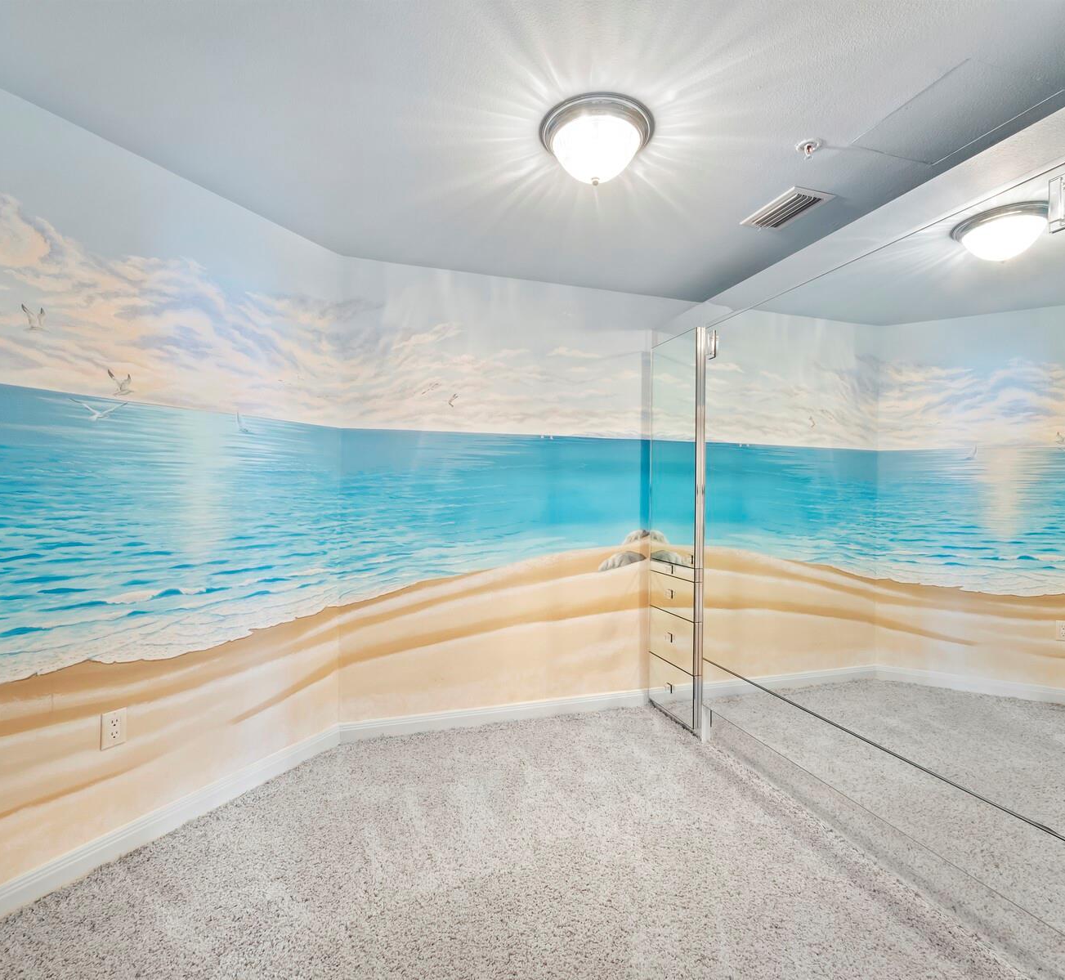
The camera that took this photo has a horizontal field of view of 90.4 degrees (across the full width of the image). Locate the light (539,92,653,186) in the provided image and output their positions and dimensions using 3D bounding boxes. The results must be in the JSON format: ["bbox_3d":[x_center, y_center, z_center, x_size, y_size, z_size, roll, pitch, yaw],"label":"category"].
[{"bbox_3d":[0.197,-1.031,1.647,0.355,0.164,0.355,1,0,0],"label":"light"}]

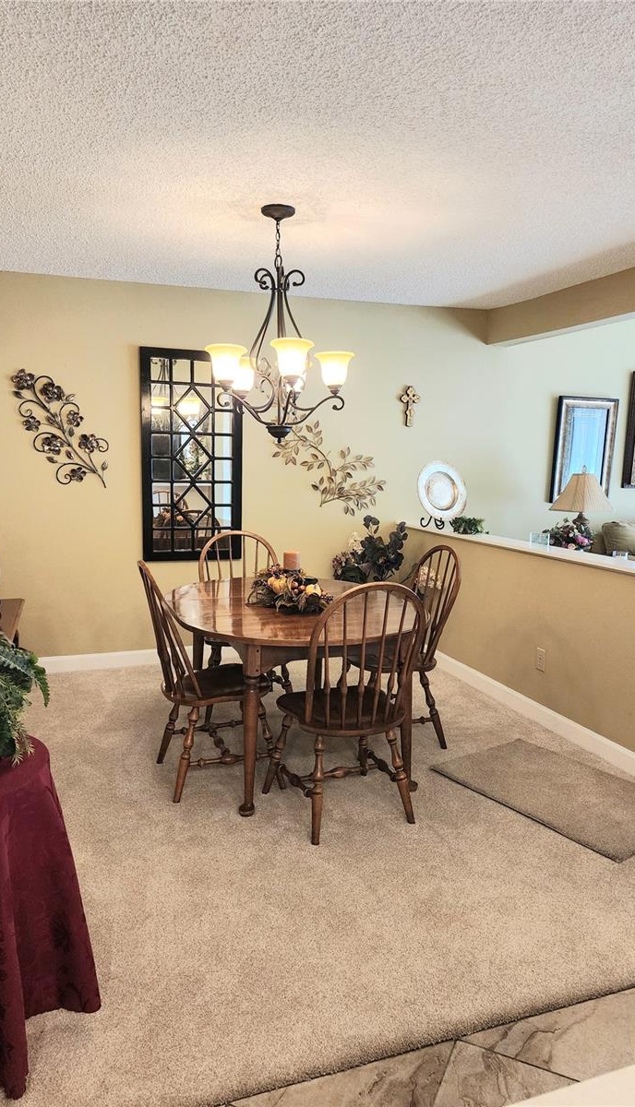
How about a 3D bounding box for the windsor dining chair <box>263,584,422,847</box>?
[{"bbox_3d":[0.107,0.548,2.868,0.485,0.960,0.560,-3,9,-23],"label":"windsor dining chair"}]

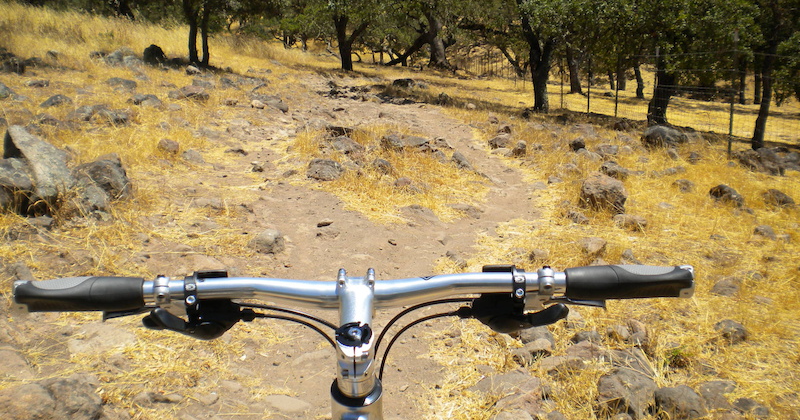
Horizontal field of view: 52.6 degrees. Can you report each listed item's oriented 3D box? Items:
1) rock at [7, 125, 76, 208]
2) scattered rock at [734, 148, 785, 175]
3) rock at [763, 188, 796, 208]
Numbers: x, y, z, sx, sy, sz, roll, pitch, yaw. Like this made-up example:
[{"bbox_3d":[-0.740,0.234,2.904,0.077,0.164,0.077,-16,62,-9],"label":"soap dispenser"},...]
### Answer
[{"bbox_3d":[-2.317,-0.286,5.200,0.450,0.470,0.420,-1,12,0],"label":"rock"},{"bbox_3d":[3.634,-0.492,8.200,0.530,0.220,0.400,0,10,0],"label":"scattered rock"},{"bbox_3d":[3.041,-0.092,6.500,0.260,0.140,0.200,0,10,0],"label":"rock"}]

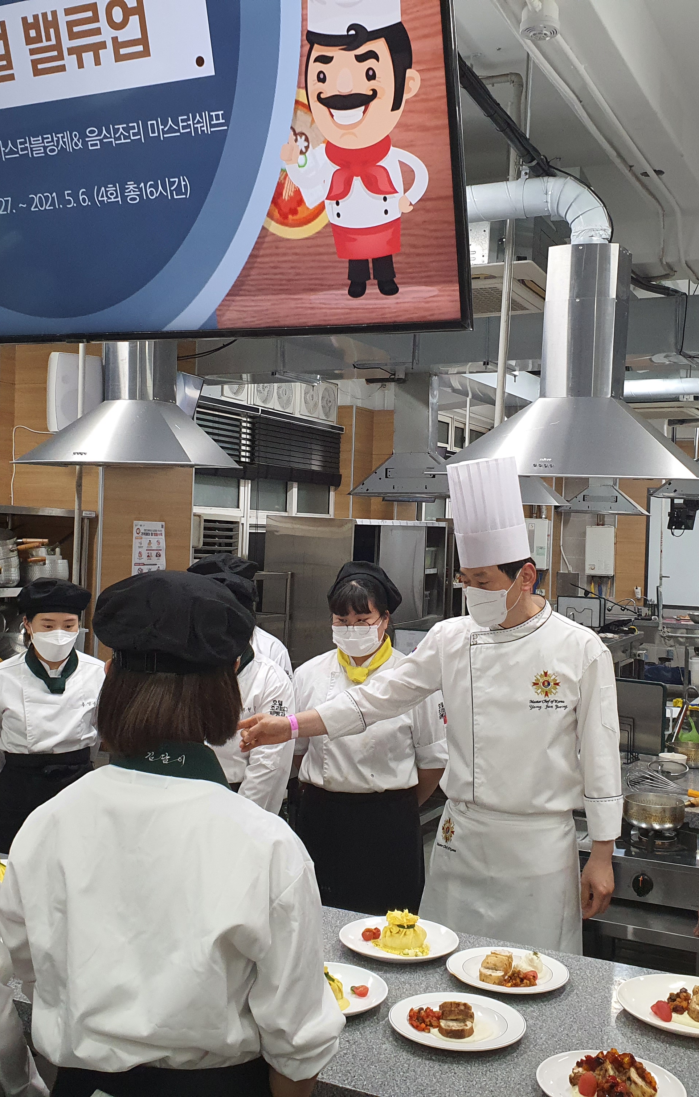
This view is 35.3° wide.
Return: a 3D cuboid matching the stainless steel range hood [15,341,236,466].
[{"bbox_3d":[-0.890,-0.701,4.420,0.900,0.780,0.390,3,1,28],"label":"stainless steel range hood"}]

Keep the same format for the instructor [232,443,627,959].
[{"bbox_3d":[0.223,0.729,2.660,0.820,1.920,0.580,2,1,16],"label":"instructor"}]

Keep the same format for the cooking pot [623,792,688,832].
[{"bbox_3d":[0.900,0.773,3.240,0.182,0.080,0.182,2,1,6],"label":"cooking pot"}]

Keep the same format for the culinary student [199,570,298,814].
[{"bbox_3d":[-0.389,0.853,3.180,0.520,1.610,0.400,3,1,43],"label":"culinary student"}]

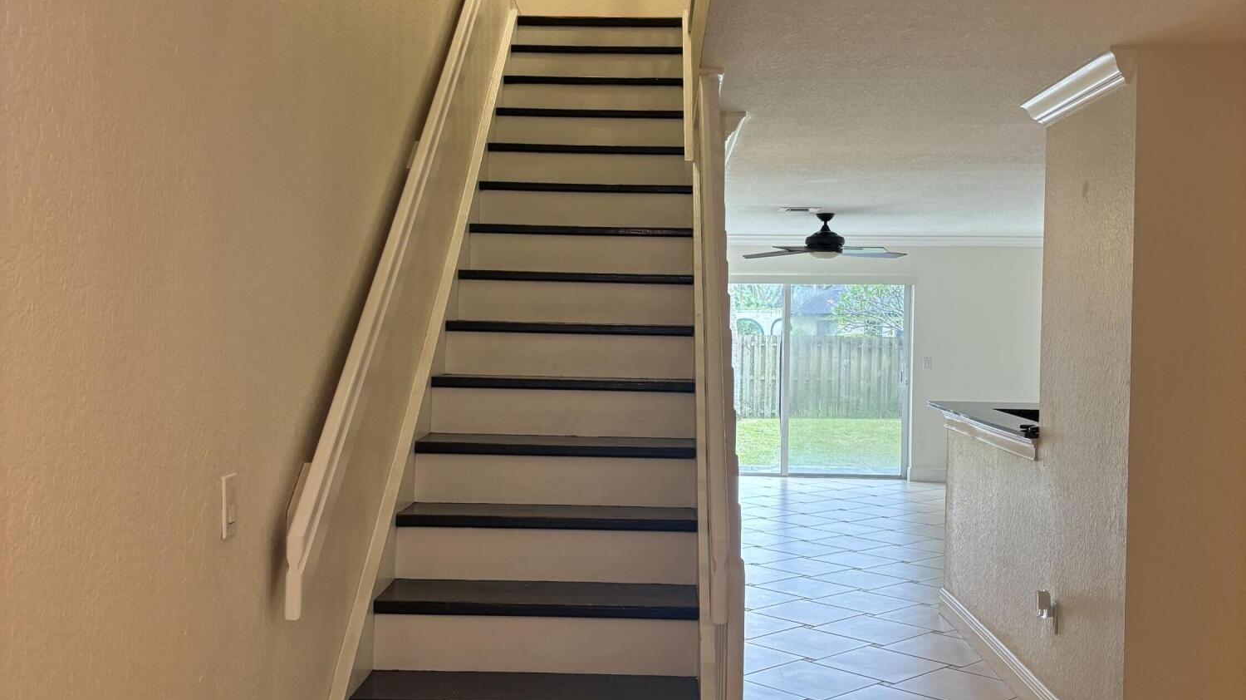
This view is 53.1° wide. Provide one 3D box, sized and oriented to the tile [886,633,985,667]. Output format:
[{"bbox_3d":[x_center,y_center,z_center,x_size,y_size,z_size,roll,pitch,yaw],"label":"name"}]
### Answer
[{"bbox_3d":[1.538,1.429,5.946,0.448,0.010,0.448,0,2,-43],"label":"tile"}]

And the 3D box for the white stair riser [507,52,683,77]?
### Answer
[{"bbox_3d":[-0.128,-1.386,6.222,0.851,0.169,0.022,1,1,2],"label":"white stair riser"}]

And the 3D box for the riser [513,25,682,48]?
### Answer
[{"bbox_3d":[-0.118,-1.594,6.473,0.851,0.165,0.022,1,1,2],"label":"riser"}]

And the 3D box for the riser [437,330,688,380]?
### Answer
[{"bbox_3d":[-0.188,0.018,4.427,0.883,0.152,0.020,1,1,0],"label":"riser"}]

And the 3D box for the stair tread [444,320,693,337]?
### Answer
[{"bbox_3d":[-0.182,-0.077,4.535,0.883,0.034,0.269,1,1,0],"label":"stair tread"}]

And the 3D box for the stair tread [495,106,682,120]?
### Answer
[{"bbox_3d":[-0.144,-1.068,5.759,0.840,0.035,0.259,1,1,2],"label":"stair tread"}]

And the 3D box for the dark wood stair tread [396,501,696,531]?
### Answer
[{"bbox_3d":[-0.216,0.503,3.738,0.872,0.035,0.266,1,1,0],"label":"dark wood stair tread"}]

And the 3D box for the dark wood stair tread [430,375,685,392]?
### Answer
[{"bbox_3d":[-0.195,0.117,4.318,0.894,0.035,0.267,1,1,2],"label":"dark wood stair tread"}]

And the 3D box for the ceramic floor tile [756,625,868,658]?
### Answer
[{"bbox_3d":[0.894,1.409,5.988,0.448,0.012,0.448,0,2,-43],"label":"ceramic floor tile"}]

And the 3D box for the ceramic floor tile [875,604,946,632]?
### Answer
[{"bbox_3d":[1.651,1.431,6.667,0.454,0.010,0.454,0,2,-43],"label":"ceramic floor tile"}]

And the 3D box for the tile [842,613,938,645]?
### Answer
[{"bbox_3d":[1.261,1.417,6.304,0.447,0.010,0.447,0,2,-43],"label":"tile"}]

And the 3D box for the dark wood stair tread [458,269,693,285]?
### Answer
[{"bbox_3d":[-0.172,-0.271,4.764,0.883,0.035,0.259,1,1,2],"label":"dark wood stair tread"}]

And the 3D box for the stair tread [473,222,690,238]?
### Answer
[{"bbox_3d":[-0.158,-0.470,5.035,0.883,0.034,0.269,1,1,0],"label":"stair tread"}]

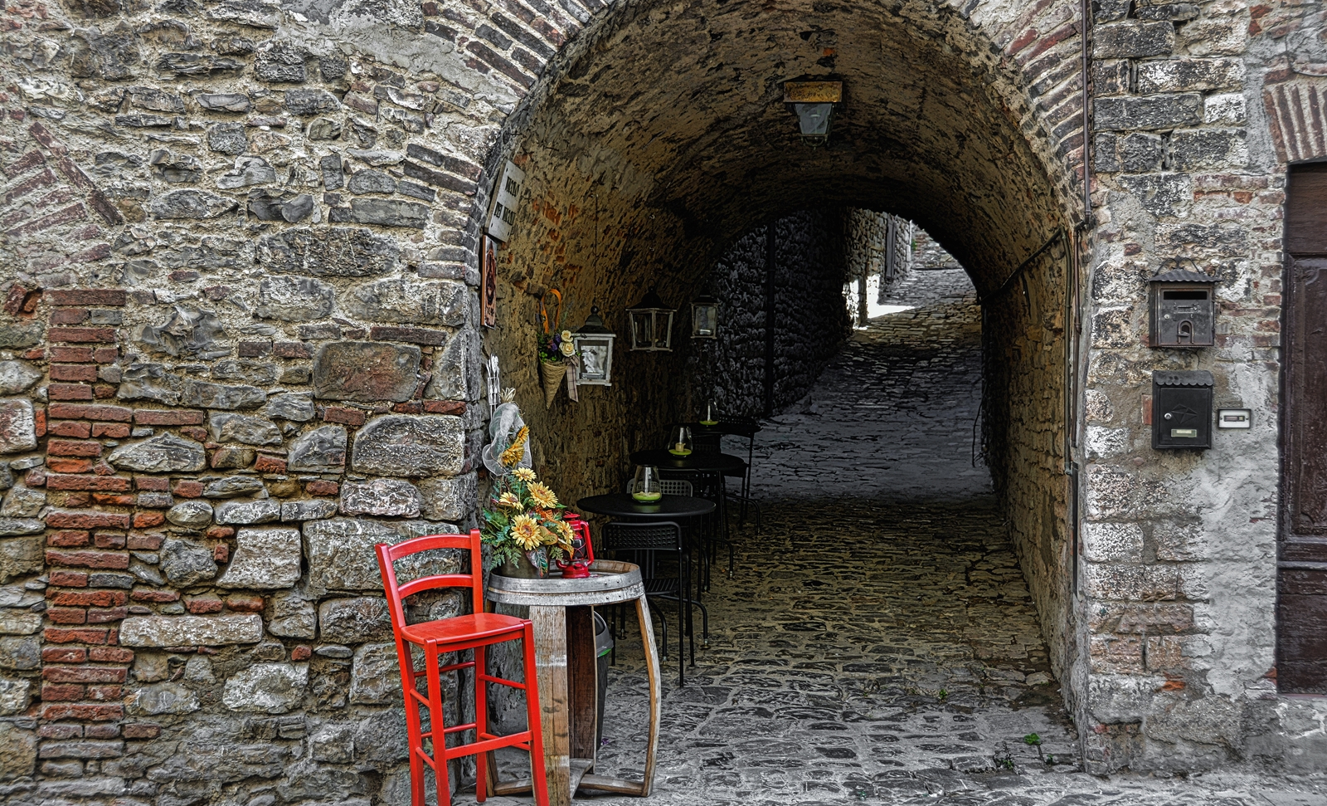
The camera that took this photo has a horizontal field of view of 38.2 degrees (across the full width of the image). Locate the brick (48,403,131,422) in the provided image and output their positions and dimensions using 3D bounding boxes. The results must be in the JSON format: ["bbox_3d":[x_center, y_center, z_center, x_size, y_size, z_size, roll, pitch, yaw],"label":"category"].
[{"bbox_3d":[-2.059,0.032,6.917,0.284,0.059,0.135,0,1,-7],"label":"brick"}]

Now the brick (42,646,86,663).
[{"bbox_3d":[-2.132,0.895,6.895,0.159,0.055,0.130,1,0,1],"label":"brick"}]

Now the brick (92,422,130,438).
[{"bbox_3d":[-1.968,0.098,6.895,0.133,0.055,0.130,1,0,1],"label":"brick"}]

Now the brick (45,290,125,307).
[{"bbox_3d":[-2.067,-0.377,6.908,0.277,0.057,0.135,0,1,-7],"label":"brick"}]

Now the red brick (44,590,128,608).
[{"bbox_3d":[-2.055,0.696,6.895,0.284,0.063,0.130,1,0,1],"label":"red brick"}]

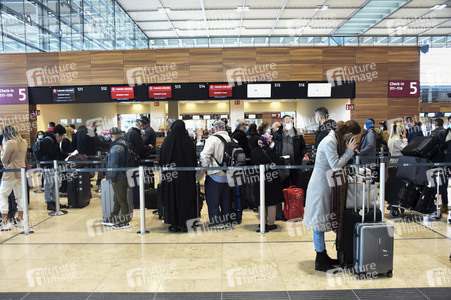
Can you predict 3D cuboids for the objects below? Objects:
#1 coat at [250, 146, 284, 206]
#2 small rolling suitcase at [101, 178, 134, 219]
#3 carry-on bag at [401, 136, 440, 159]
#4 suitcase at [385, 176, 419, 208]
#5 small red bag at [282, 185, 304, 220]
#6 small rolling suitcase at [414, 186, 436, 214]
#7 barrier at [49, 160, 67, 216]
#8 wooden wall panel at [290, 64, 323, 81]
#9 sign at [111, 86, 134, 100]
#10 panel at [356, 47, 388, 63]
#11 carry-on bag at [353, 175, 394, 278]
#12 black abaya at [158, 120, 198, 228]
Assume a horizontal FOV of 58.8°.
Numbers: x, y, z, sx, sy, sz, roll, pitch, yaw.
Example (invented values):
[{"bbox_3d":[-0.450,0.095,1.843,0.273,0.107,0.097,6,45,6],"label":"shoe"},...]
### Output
[{"bbox_3d":[0.666,0.409,6.350,0.420,0.950,0.500,-3,4,-33],"label":"coat"},{"bbox_3d":[-1.896,0.863,7.000,0.470,0.730,0.290,0,3,6],"label":"small rolling suitcase"},{"bbox_3d":[3.291,-0.042,6.750,0.380,0.180,0.560,-39,3,0],"label":"carry-on bag"},{"bbox_3d":[2.987,0.715,6.800,0.260,0.480,0.390,14,0,-10],"label":"suitcase"},{"bbox_3d":[1.172,0.879,6.853,0.300,0.570,0.220,-2,3,-20],"label":"small red bag"},{"bbox_3d":[3.441,0.870,6.900,0.220,0.410,0.380,19,8,15],"label":"small rolling suitcase"},{"bbox_3d":[-3.067,0.677,7.299,0.340,0.980,0.340,-1,4,0],"label":"barrier"},{"bbox_3d":[3.054,-2.899,15.104,1.250,0.630,0.050,-1,3,0],"label":"wooden wall panel"},{"bbox_3d":[-3.894,-2.150,15.190,0.890,0.510,0.090,-1,3,0],"label":"sign"},{"bbox_3d":[5.520,-3.572,15.063,1.250,0.630,0.050,-1,3,0],"label":"panel"},{"bbox_3d":[1.549,0.786,4.188,0.355,1.030,0.240,-1,3,1],"label":"carry-on bag"},{"bbox_3d":[-0.733,0.367,6.220,0.600,1.630,0.420,-1,3,0],"label":"black abaya"}]

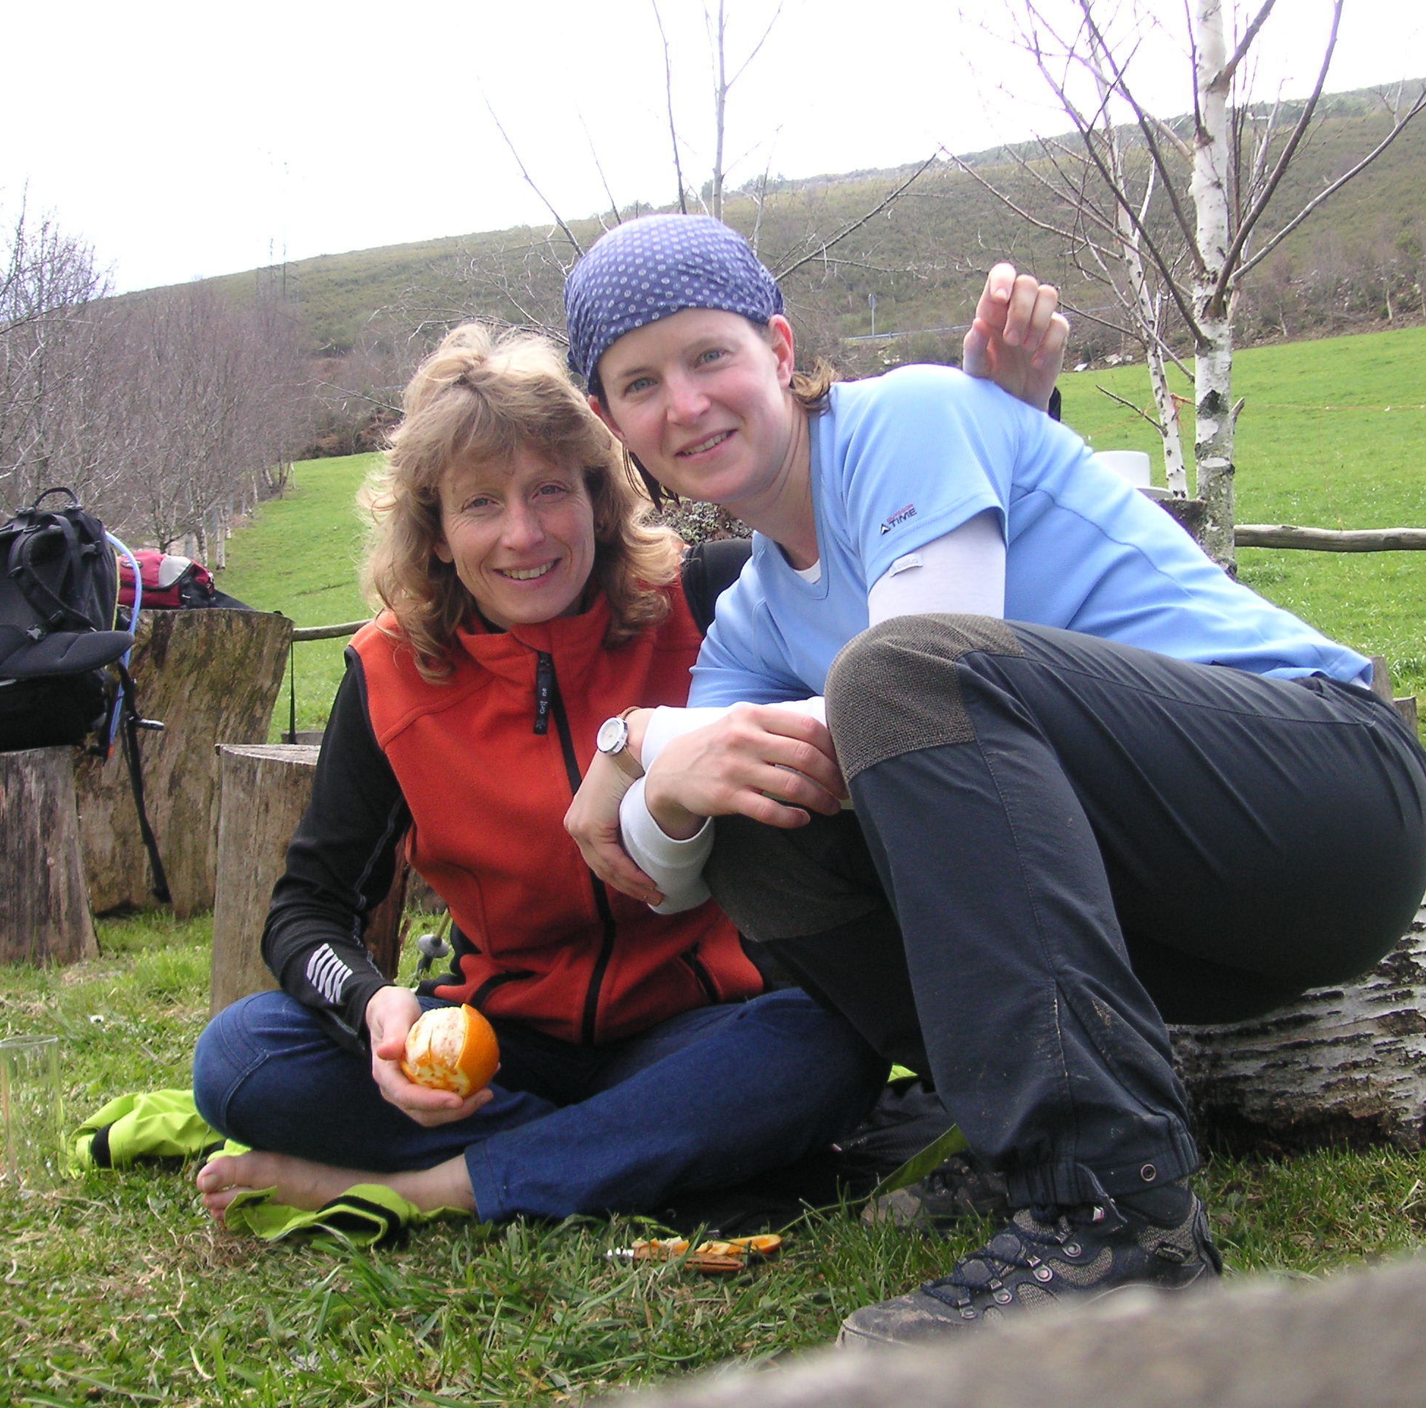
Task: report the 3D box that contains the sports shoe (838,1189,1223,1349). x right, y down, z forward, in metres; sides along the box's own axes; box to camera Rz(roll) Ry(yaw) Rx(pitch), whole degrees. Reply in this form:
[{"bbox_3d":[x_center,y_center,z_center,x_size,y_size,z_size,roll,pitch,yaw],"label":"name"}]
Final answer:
[{"bbox_3d":[0.232,0.385,1.440,0.290,0.125,0.110,1,-2,-21],"label":"sports shoe"}]

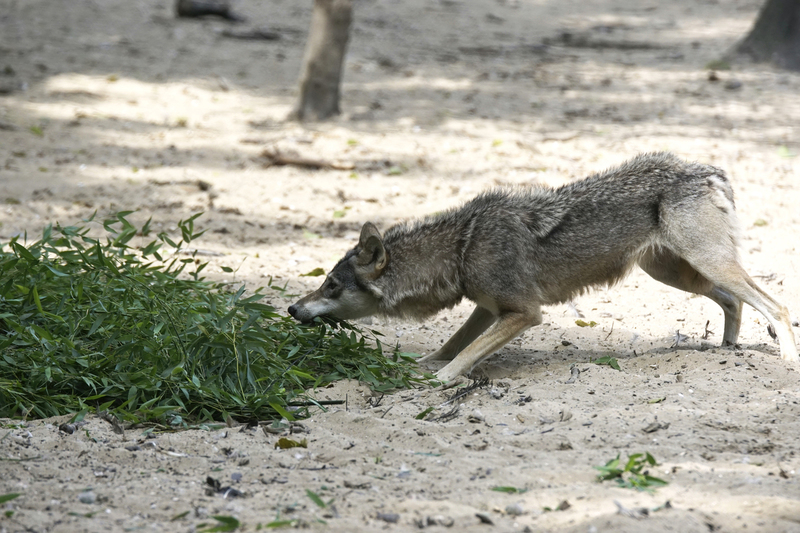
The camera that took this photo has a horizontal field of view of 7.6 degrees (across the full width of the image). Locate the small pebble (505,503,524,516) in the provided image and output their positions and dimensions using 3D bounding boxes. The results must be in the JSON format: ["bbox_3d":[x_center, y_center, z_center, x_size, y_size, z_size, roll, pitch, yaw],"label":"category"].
[{"bbox_3d":[0.233,0.494,12.200,0.035,0.024,0.029,0,6,0],"label":"small pebble"}]

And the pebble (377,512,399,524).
[{"bbox_3d":[-0.024,0.508,12.100,0.042,0.020,0.028,0,6,0],"label":"pebble"}]

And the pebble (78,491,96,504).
[{"bbox_3d":[-0.646,0.478,12.400,0.034,0.023,0.028,0,6,0],"label":"pebble"}]

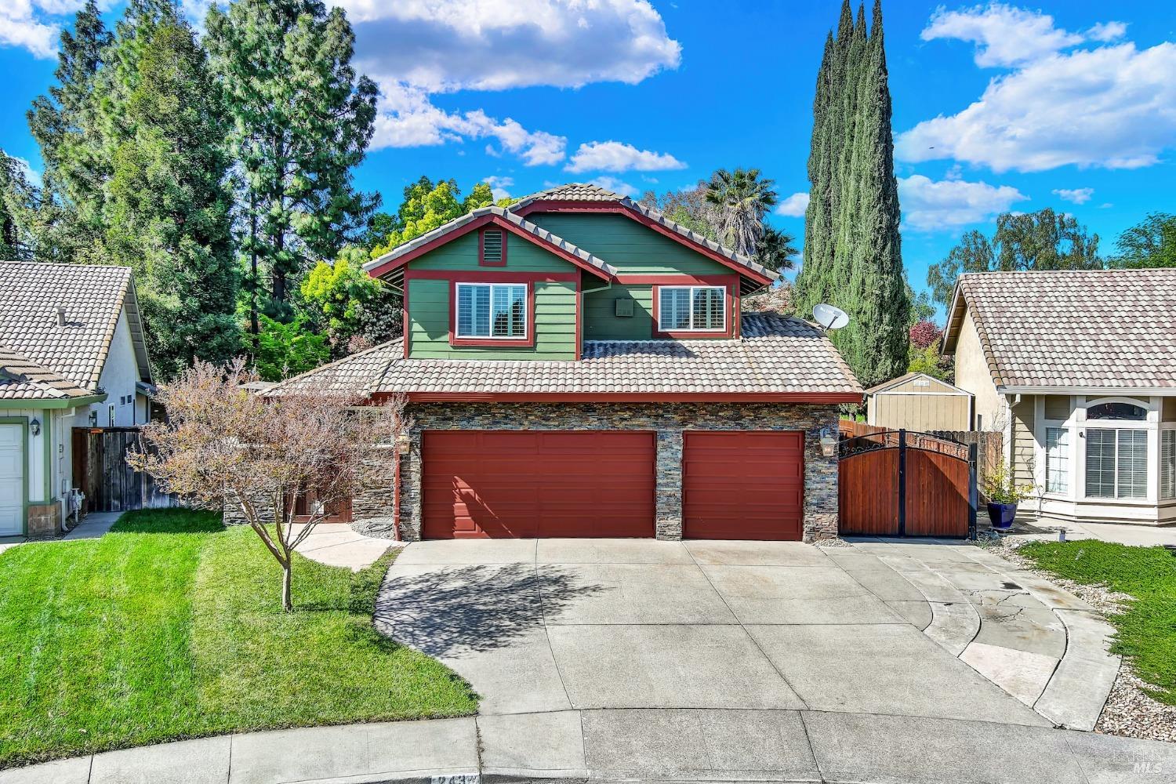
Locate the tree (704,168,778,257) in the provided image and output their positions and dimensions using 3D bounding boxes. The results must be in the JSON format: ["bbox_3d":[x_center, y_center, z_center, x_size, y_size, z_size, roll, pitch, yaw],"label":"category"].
[{"bbox_3d":[7.270,-4.050,45.000,3.600,13.200,3.600,0,1,0],"label":"tree"}]

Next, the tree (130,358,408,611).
[{"bbox_3d":[-4.650,1.360,13.850,4.000,3.650,3.900,0,1,0],"label":"tree"}]

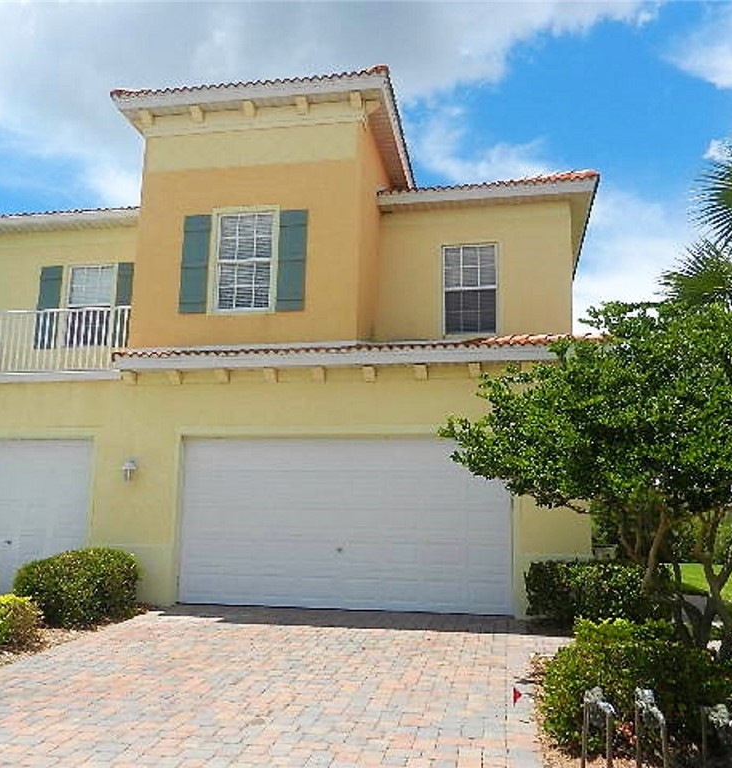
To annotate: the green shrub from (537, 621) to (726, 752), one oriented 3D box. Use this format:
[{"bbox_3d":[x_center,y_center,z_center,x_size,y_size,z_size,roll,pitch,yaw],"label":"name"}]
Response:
[{"bbox_3d":[1.933,2.148,5.374,1.300,0.680,1.400,-1,-9,10],"label":"green shrub"}]

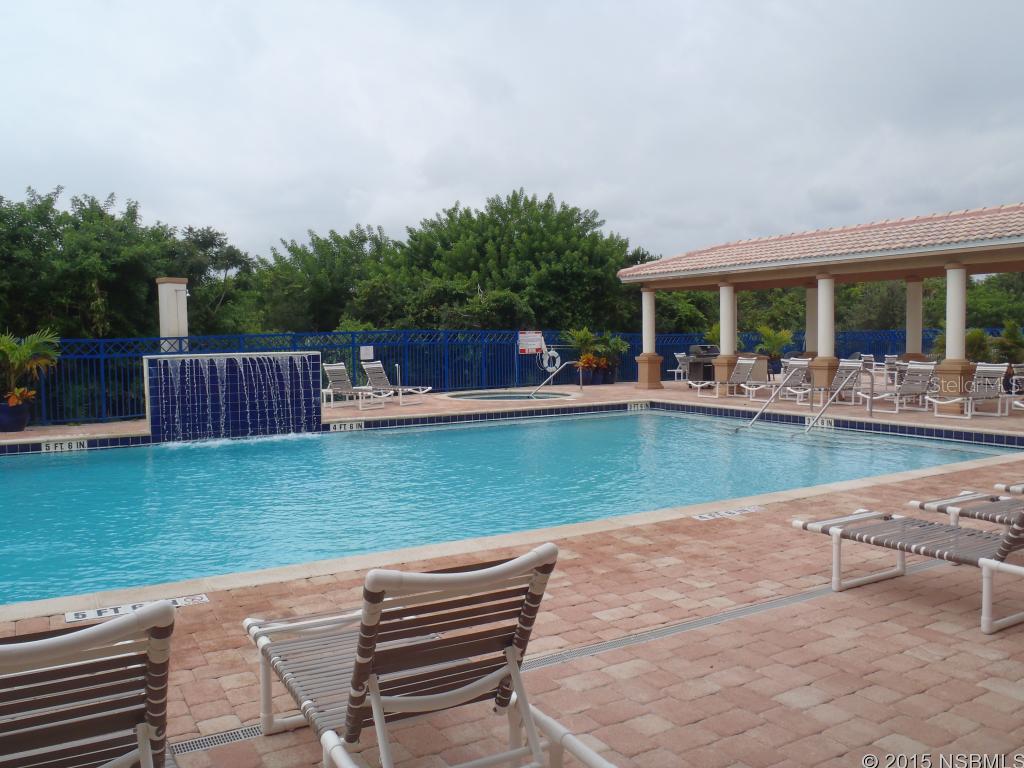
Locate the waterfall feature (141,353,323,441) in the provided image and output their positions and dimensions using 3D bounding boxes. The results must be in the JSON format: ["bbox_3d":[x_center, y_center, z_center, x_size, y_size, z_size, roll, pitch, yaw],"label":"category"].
[{"bbox_3d":[-4.630,0.198,13.937,2.800,1.384,0.480,-3,4,-28],"label":"waterfall feature"}]

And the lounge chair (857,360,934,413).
[{"bbox_3d":[6.907,0.039,14.584,1.700,0.850,0.640,-3,4,-28],"label":"lounge chair"}]

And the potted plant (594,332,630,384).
[{"bbox_3d":[2.839,-0.720,23.400,1.050,1.470,1.050,-1,4,0],"label":"potted plant"}]

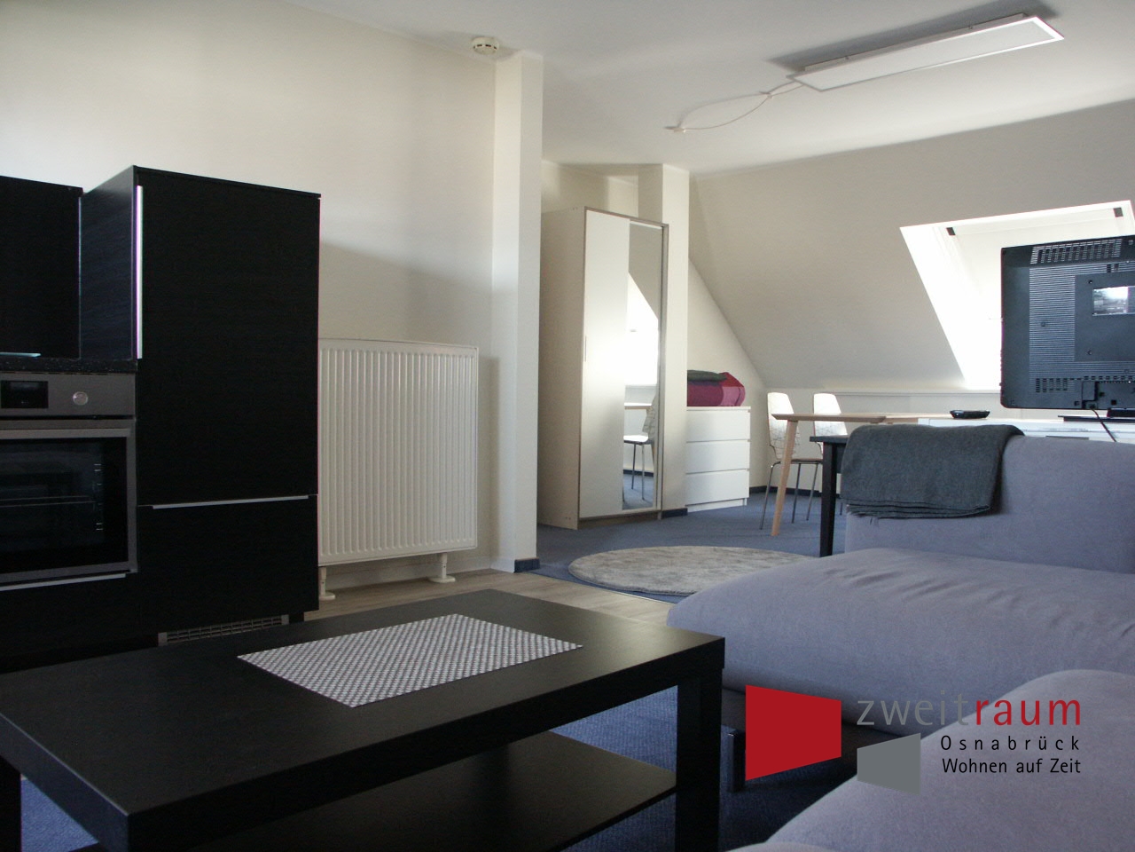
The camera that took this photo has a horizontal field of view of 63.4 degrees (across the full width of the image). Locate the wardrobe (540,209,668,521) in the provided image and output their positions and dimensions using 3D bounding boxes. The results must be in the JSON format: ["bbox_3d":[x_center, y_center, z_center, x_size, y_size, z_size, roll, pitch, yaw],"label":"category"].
[{"bbox_3d":[0.174,-0.369,6.251,0.554,2.029,0.842,2,2,44],"label":"wardrobe"}]

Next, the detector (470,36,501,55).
[{"bbox_3d":[-0.367,-1.713,4.133,0.114,0.047,0.114,1,2,0],"label":"detector"}]

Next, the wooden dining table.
[{"bbox_3d":[2.019,0.306,5.982,0.752,0.742,1.366,2,2,44],"label":"wooden dining table"}]

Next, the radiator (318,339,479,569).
[{"bbox_3d":[-0.771,0.103,3.933,0.871,0.921,0.109,-1,2,-41],"label":"radiator"}]

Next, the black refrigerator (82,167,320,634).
[{"bbox_3d":[-1.276,-0.041,3.184,0.604,1.499,0.604,-1,2,-41],"label":"black refrigerator"}]

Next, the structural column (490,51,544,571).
[{"bbox_3d":[-0.242,-0.528,4.411,0.158,2.435,0.178,-1,2,-41],"label":"structural column"}]

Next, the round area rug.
[{"bbox_3d":[0.711,0.688,4.390,1.346,0.030,1.346,1,2,0],"label":"round area rug"}]

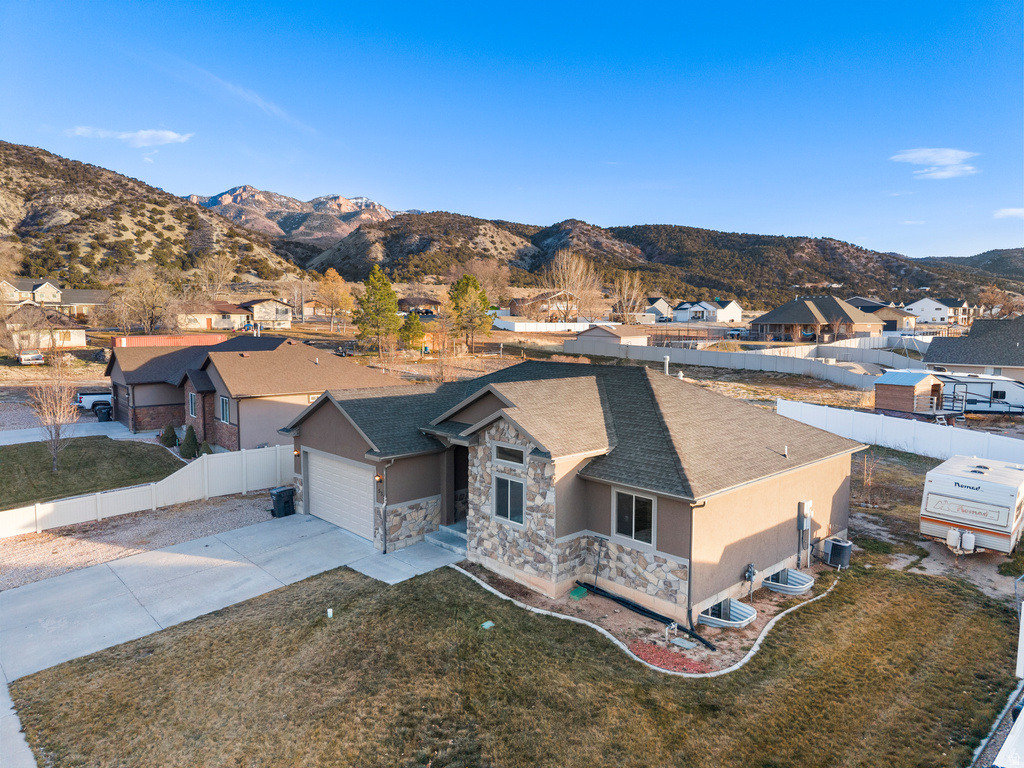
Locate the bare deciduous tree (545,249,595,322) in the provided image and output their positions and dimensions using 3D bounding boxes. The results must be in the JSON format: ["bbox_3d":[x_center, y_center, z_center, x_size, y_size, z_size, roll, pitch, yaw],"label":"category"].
[{"bbox_3d":[12.866,-21.393,157.271,11.300,16.369,11.300,1,5,5],"label":"bare deciduous tree"}]

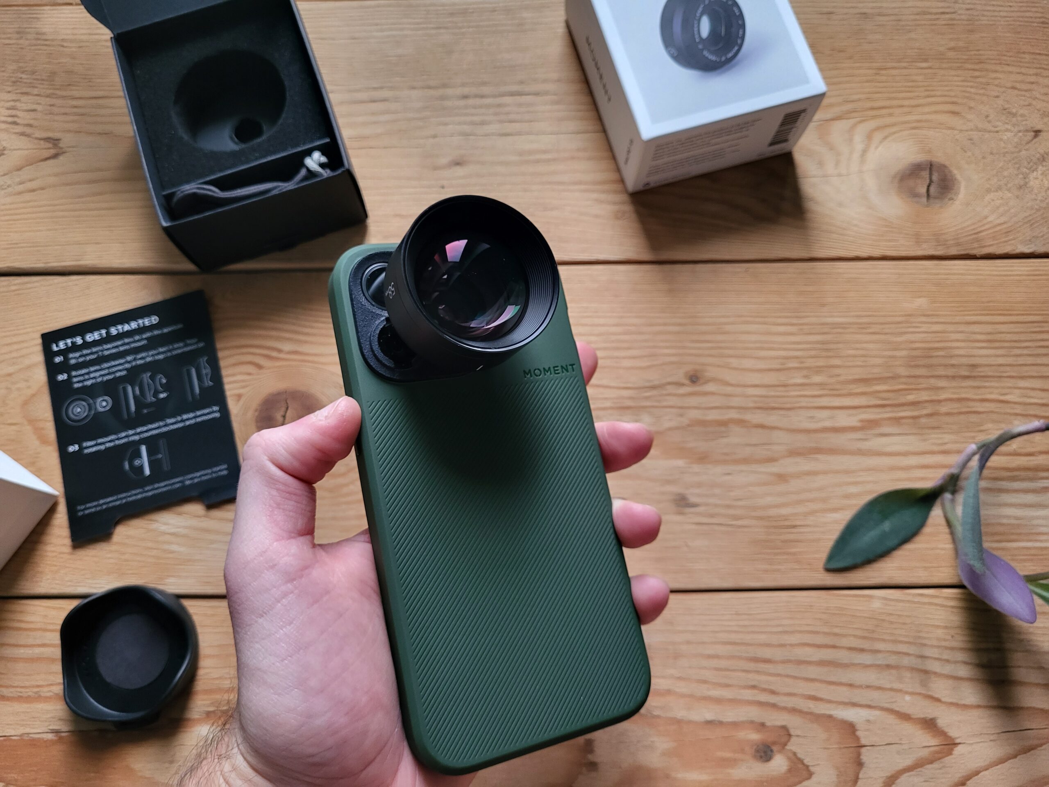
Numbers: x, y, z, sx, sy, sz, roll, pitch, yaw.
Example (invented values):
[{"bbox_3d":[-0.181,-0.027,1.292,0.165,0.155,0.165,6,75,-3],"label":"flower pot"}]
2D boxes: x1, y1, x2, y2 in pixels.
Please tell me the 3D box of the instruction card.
[{"bbox_3d":[-0.168,0.008,0.344,0.074,0.002,0.096,-16,76,-3],"label":"instruction card"}]

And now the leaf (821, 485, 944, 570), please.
[{"bbox_3d":[0.147,0.056,0.323,0.057,0.010,0.026,-32,78,-7],"label":"leaf"}]

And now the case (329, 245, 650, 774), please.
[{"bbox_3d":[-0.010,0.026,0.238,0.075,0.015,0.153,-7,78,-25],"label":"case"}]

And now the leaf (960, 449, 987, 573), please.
[{"bbox_3d":[0.176,0.048,0.305,0.011,0.018,0.043,-3,86,30],"label":"leaf"}]

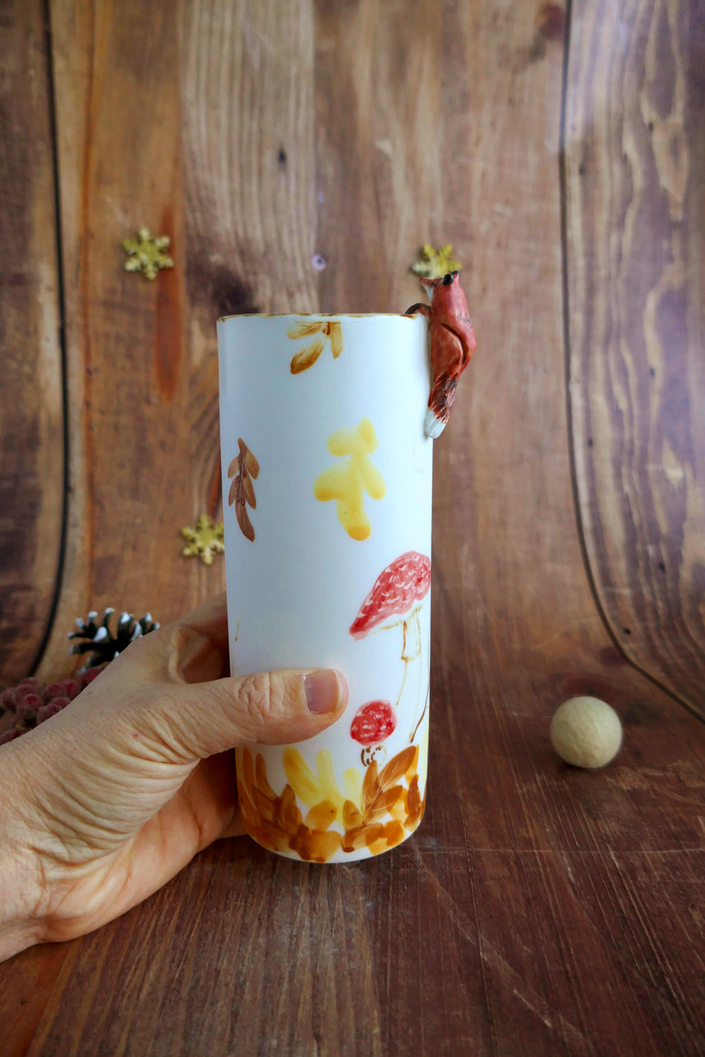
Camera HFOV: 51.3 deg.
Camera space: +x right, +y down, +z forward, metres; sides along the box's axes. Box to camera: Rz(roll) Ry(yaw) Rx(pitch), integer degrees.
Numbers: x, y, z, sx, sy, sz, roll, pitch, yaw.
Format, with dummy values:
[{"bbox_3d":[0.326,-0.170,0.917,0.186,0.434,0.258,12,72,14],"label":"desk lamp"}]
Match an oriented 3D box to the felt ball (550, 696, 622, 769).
[{"bbox_3d":[0.092,0.081,0.290,0.027,0.027,0.027,0,13,0],"label":"felt ball"}]

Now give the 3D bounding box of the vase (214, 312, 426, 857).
[{"bbox_3d":[-0.008,0.018,0.246,0.068,0.170,0.068,0,13,0],"label":"vase"}]

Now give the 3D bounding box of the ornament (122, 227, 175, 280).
[{"bbox_3d":[-0.116,-0.157,0.418,0.030,0.030,0.004,0,1,-6],"label":"ornament"}]

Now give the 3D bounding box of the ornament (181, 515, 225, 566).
[{"bbox_3d":[-0.077,0.006,0.392,0.030,0.030,0.004,1,-21,-3],"label":"ornament"}]

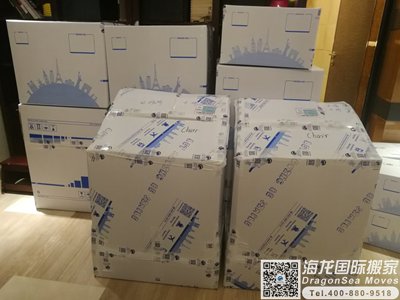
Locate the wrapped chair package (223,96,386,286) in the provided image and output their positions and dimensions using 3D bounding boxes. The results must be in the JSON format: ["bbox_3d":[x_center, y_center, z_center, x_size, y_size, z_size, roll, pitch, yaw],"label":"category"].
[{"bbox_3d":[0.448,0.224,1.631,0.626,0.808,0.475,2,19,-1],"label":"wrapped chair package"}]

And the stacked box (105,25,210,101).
[{"bbox_3d":[-0.218,-0.547,1.971,0.567,0.423,0.452,4,19,6],"label":"stacked box"}]

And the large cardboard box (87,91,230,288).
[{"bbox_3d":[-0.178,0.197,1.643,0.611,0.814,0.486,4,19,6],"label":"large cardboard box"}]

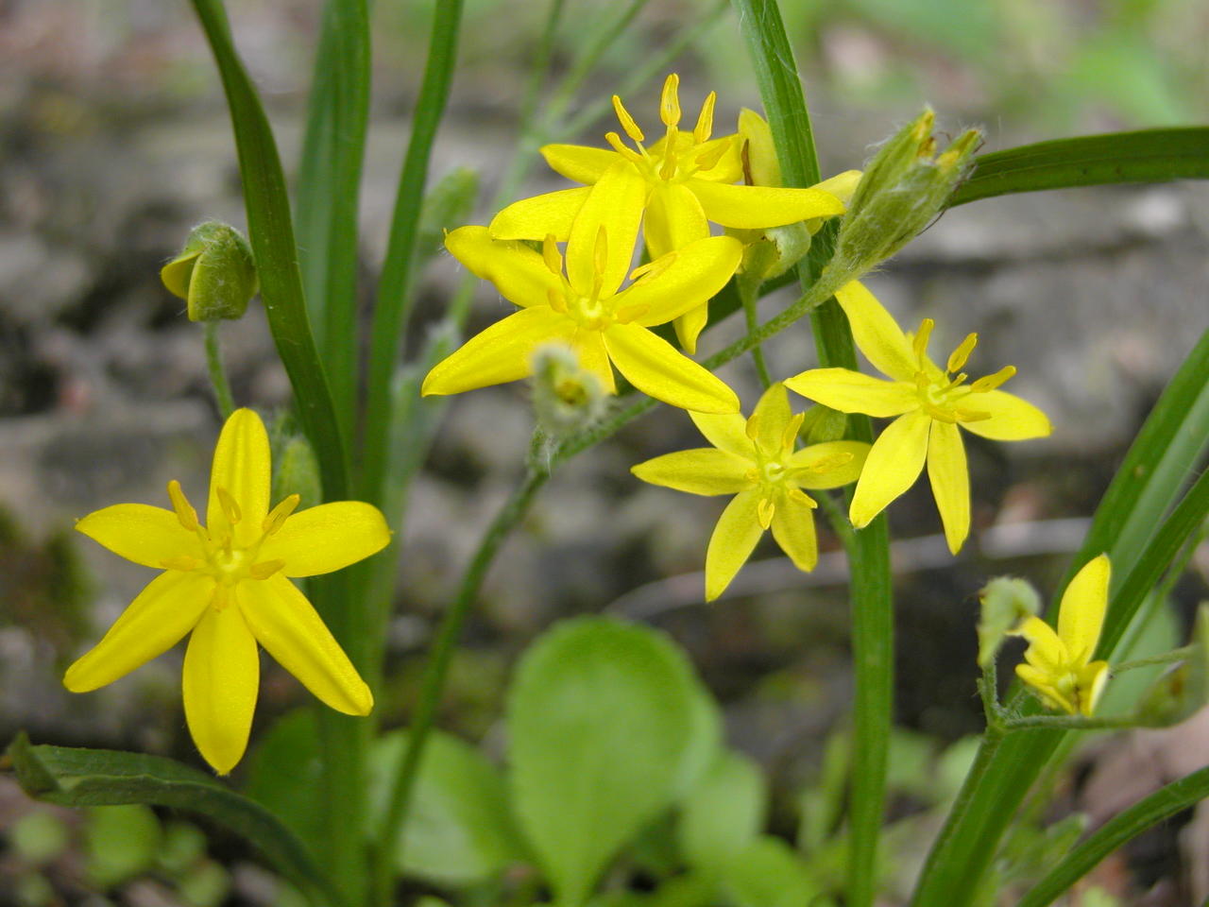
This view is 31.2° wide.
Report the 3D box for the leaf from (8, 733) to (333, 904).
[{"bbox_3d":[-0.033,0.028,0.168,0.025,0.011,0.011,0,23,0],"label":"leaf"}]

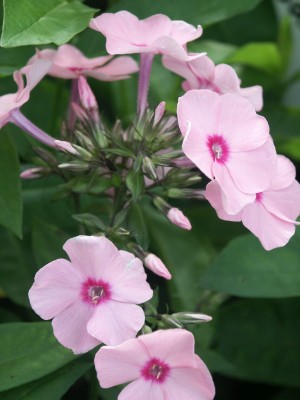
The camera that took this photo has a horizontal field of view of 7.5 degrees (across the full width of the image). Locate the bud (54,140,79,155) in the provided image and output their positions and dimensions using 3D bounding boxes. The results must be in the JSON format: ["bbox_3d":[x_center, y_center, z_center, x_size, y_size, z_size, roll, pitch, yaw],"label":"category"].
[{"bbox_3d":[-0.021,-0.013,0.575,0.007,0.002,0.002,27,0,-9],"label":"bud"}]

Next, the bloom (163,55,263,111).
[{"bbox_3d":[0.015,-0.029,0.568,0.025,0.009,0.024,24,23,-7],"label":"bloom"}]

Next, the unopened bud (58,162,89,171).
[{"bbox_3d":[-0.018,-0.008,0.548,0.007,0.002,0.002,-1,0,-9],"label":"unopened bud"}]

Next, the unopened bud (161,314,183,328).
[{"bbox_3d":[0.005,0.030,0.568,0.006,0.002,0.002,29,0,12],"label":"unopened bud"}]

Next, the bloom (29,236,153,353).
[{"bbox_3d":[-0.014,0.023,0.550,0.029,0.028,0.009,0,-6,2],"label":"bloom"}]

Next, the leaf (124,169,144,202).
[{"bbox_3d":[-0.004,-0.003,0.568,0.005,0.008,0.003,4,-18,7],"label":"leaf"}]

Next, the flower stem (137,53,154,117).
[{"bbox_3d":[-0.001,-0.028,0.550,0.003,0.015,0.003,9,6,0],"label":"flower stem"}]

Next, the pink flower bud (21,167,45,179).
[{"bbox_3d":[-0.030,-0.007,0.585,0.007,0.003,0.003,-12,0,-6],"label":"pink flower bud"}]

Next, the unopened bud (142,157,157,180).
[{"bbox_3d":[0.000,-0.007,0.545,0.002,0.006,0.002,-28,24,0],"label":"unopened bud"}]

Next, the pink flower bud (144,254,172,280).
[{"bbox_3d":[0.002,0.017,0.565,0.008,0.004,0.004,41,0,16],"label":"pink flower bud"}]

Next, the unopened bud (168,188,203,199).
[{"bbox_3d":[0.009,-0.002,0.552,0.008,0.002,0.002,4,0,-9],"label":"unopened bud"}]

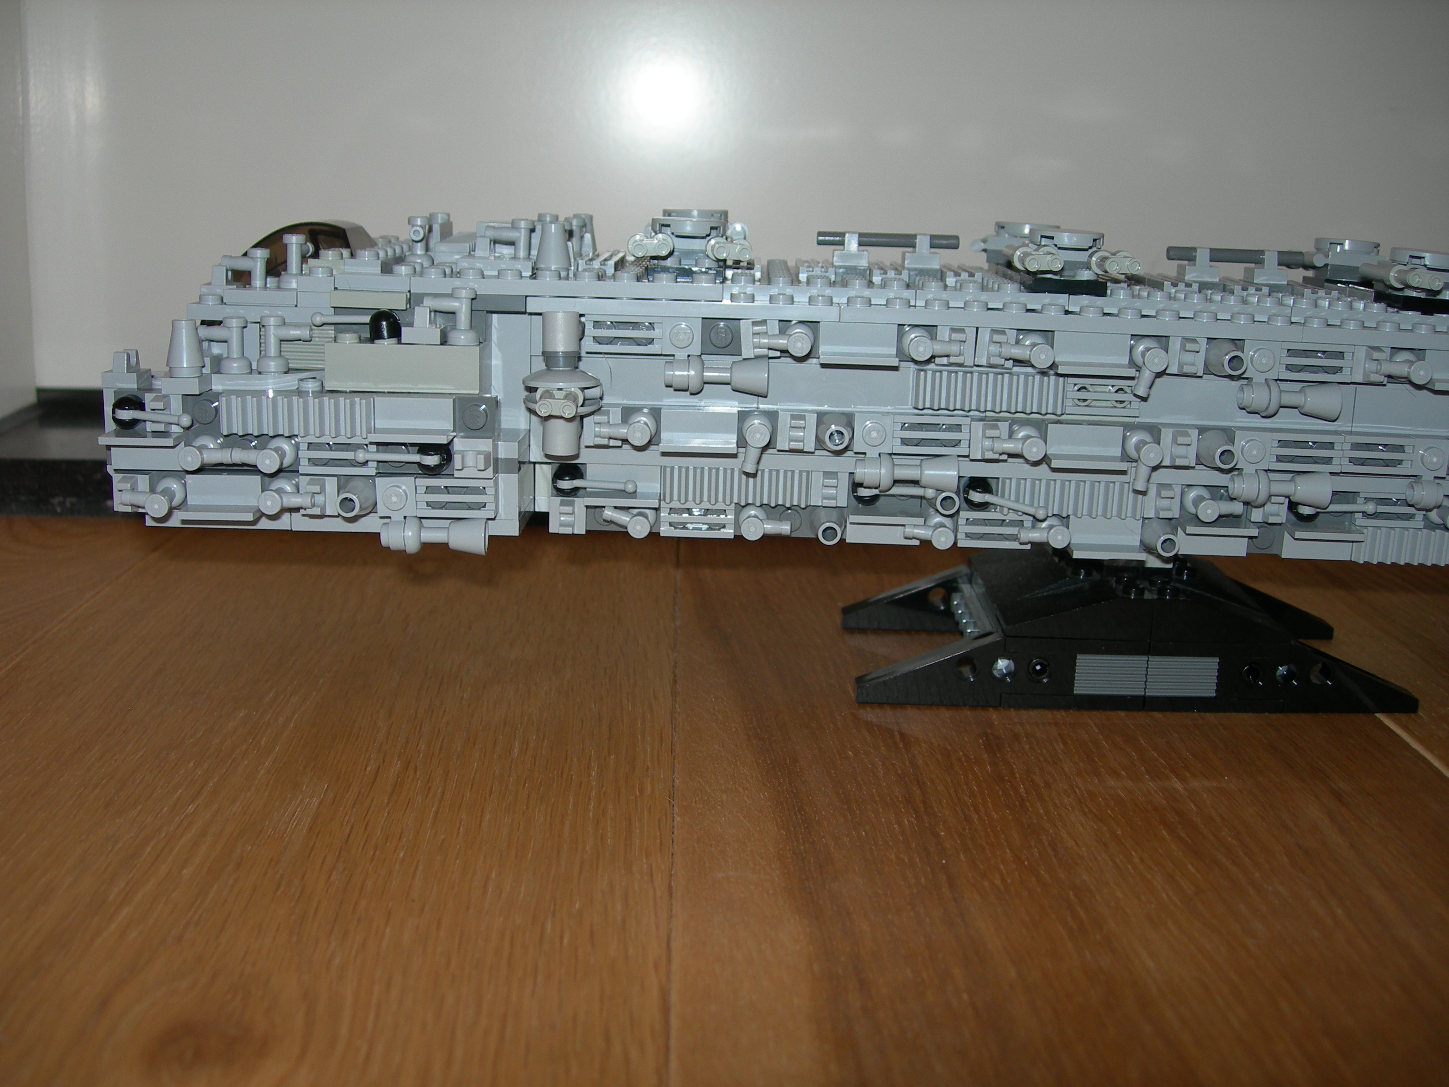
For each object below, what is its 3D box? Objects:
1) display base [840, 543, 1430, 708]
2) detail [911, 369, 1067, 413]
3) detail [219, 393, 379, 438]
[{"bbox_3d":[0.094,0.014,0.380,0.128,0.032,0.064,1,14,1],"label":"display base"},{"bbox_3d":[0.054,-0.031,0.326,0.032,0.008,0.006,2,14,0],"label":"detail"},{"bbox_3d":[-0.086,-0.026,0.320,0.032,0.008,0.006,2,14,0],"label":"detail"}]

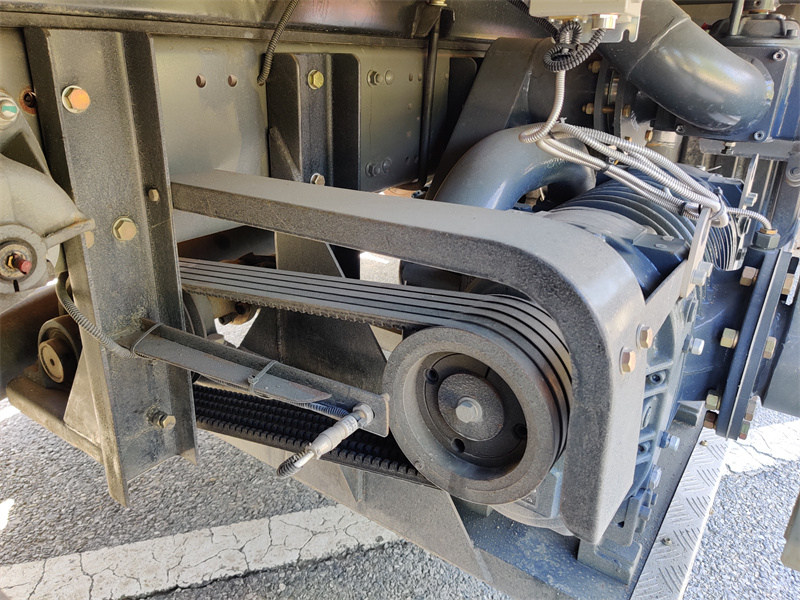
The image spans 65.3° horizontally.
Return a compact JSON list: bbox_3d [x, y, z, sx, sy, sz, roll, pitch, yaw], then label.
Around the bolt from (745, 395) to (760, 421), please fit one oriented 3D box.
[{"bbox_3d":[0.447,0.138,0.793,0.011,0.027,0.026,16,25,30],"label":"bolt"}]

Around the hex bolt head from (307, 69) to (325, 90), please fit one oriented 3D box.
[{"bbox_3d":[-0.131,-0.352,0.997,0.012,0.029,0.029,16,25,30],"label":"hex bolt head"}]

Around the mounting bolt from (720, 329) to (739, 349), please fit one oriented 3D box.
[{"bbox_3d":[0.412,0.048,0.780,0.015,0.025,0.025,16,25,30],"label":"mounting bolt"}]

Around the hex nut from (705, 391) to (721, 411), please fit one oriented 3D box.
[{"bbox_3d":[0.408,0.131,0.816,0.015,0.025,0.025,16,25,30],"label":"hex nut"}]

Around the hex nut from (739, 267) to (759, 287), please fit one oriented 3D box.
[{"bbox_3d":[0.450,-0.031,0.804,0.015,0.025,0.025,16,25,30],"label":"hex nut"}]

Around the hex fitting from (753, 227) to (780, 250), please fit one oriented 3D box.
[{"bbox_3d":[0.485,-0.081,0.825,0.030,0.025,0.030,16,25,30],"label":"hex fitting"}]

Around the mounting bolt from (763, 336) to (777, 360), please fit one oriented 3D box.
[{"bbox_3d":[0.449,0.058,0.758,0.011,0.027,0.026,16,25,30],"label":"mounting bolt"}]

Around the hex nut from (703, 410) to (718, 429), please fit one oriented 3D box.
[{"bbox_3d":[0.442,0.169,0.887,0.015,0.025,0.025,16,25,30],"label":"hex nut"}]

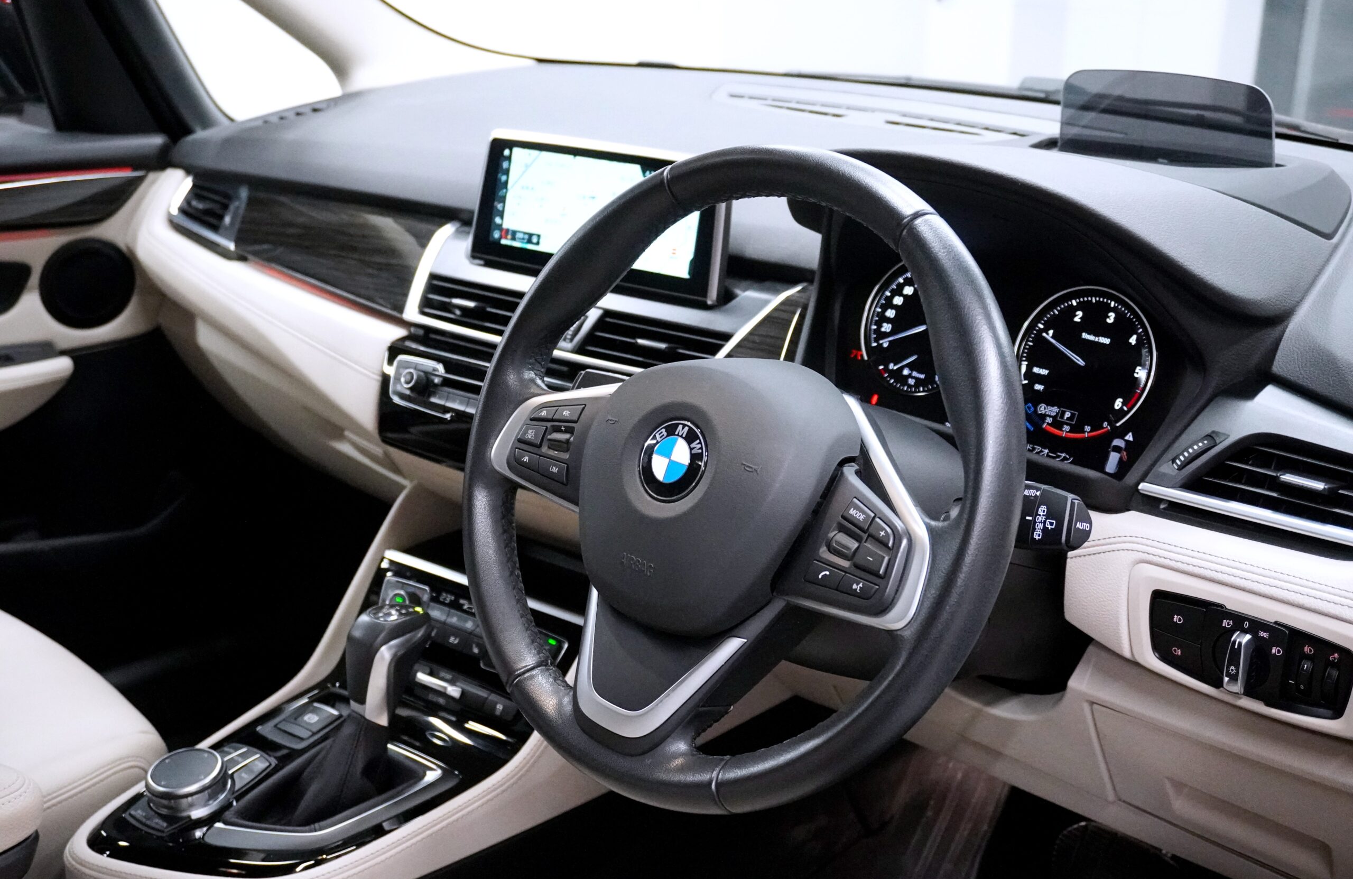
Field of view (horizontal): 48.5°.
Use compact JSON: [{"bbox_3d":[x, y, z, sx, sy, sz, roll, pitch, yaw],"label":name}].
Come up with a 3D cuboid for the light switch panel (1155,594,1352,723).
[{"bbox_3d":[0.357,0.134,0.935,0.120,0.056,0.030,17,28,40],"label":"light switch panel"}]

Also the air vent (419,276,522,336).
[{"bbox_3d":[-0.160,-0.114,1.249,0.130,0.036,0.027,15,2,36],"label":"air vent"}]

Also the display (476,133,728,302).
[{"bbox_3d":[-0.062,-0.176,1.197,0.250,0.110,0.025,15,11,36],"label":"display"}]

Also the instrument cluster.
[{"bbox_3d":[0.238,-0.068,1.116,0.270,0.140,0.042,16,8,38],"label":"instrument cluster"}]

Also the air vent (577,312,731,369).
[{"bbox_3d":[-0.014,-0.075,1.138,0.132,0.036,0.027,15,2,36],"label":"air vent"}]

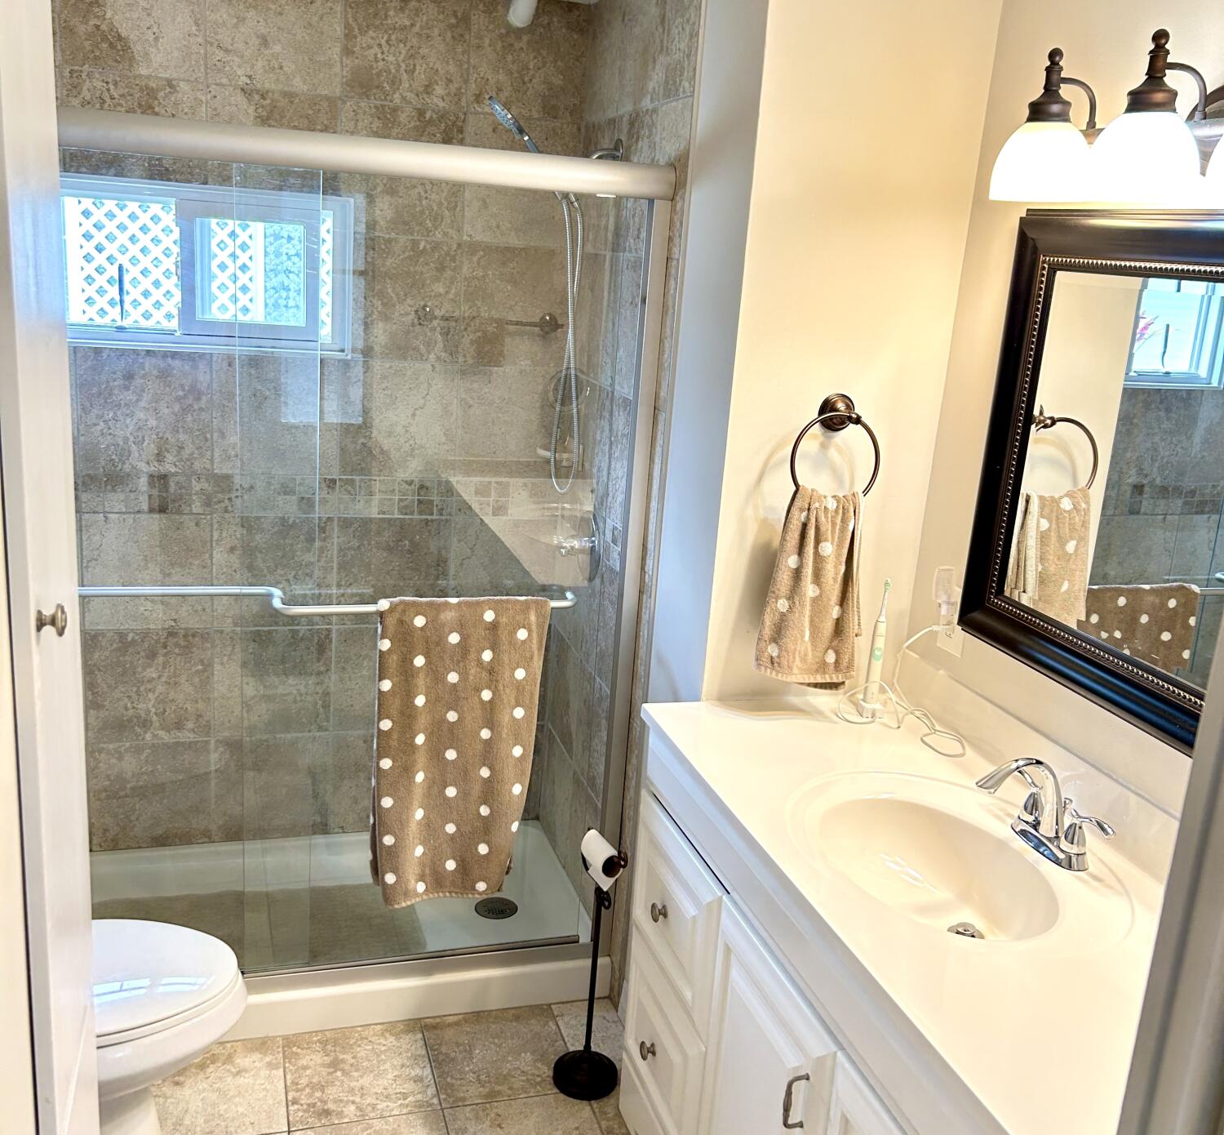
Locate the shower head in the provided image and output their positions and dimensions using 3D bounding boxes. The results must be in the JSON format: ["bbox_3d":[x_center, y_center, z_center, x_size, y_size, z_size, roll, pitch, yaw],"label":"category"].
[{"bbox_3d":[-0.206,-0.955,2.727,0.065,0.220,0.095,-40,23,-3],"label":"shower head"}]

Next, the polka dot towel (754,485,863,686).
[{"bbox_3d":[0.376,0.037,2.316,0.222,0.395,0.085,0,15,-17],"label":"polka dot towel"}]

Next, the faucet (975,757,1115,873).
[{"bbox_3d":[0.623,0.357,1.840,0.185,0.152,0.225,0,15,-17],"label":"faucet"}]

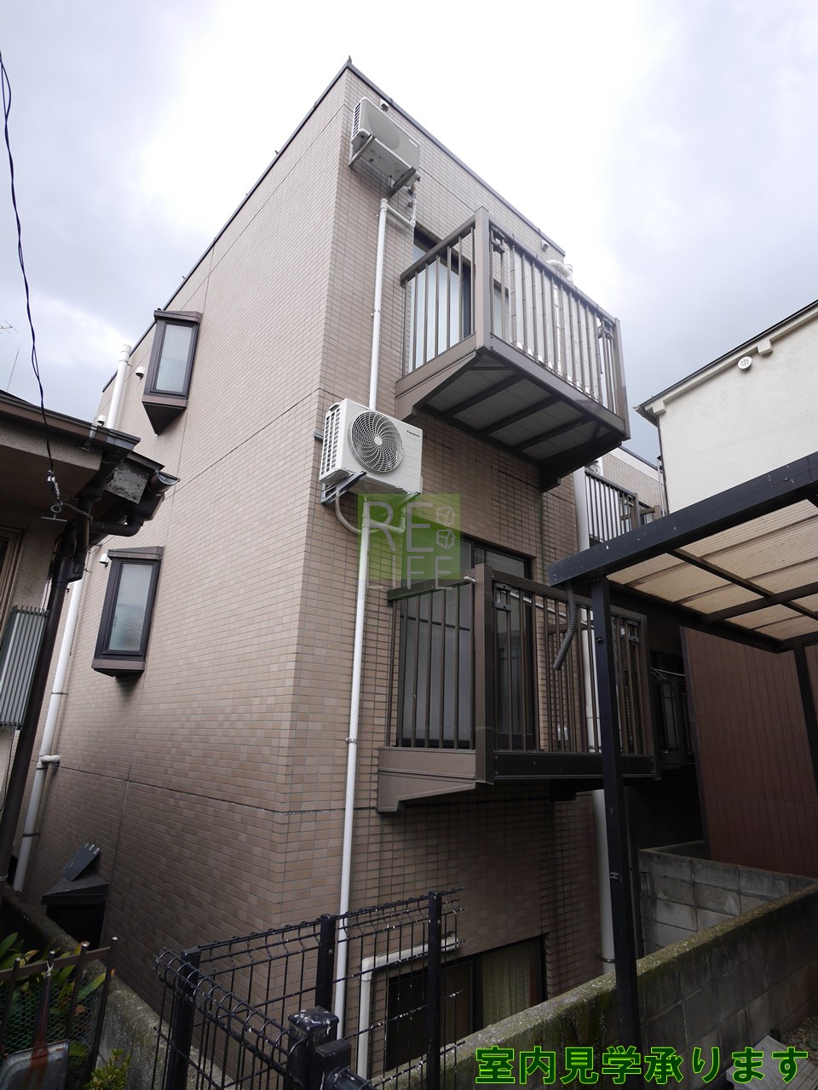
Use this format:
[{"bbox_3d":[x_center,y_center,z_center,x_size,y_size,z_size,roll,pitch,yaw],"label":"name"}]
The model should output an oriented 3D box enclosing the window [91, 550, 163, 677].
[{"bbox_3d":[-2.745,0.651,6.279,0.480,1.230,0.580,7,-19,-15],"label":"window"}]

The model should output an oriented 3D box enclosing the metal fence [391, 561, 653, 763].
[{"bbox_3d":[0.829,0.942,4.523,1.850,1.080,0.950,17,-23,-38],"label":"metal fence"}]

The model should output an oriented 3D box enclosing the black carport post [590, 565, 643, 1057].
[{"bbox_3d":[0.965,1.351,2.913,0.070,2.440,0.065,19,-24,-42],"label":"black carport post"}]

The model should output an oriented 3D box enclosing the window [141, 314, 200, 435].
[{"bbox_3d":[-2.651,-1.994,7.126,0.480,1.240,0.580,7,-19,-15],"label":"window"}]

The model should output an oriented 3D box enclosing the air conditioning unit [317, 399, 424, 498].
[{"bbox_3d":[-0.229,-0.595,4.214,0.660,0.500,0.240,17,-23,-38],"label":"air conditioning unit"}]

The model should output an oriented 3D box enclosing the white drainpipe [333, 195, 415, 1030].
[{"bbox_3d":[-0.183,0.142,4.414,0.400,6.370,0.070,17,-23,-38],"label":"white drainpipe"}]

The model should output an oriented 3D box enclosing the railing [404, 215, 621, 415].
[{"bbox_3d":[0.921,-1.629,5.385,1.900,1.200,0.920,17,-23,-38],"label":"railing"}]

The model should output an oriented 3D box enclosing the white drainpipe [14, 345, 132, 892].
[{"bbox_3d":[-4.306,0.603,8.195,0.120,7.400,0.120,17,-23,-38],"label":"white drainpipe"}]

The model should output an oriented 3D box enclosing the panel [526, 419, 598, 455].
[{"bbox_3d":[1.417,-0.924,5.648,0.400,0.030,0.800,17,-23,-38],"label":"panel"}]

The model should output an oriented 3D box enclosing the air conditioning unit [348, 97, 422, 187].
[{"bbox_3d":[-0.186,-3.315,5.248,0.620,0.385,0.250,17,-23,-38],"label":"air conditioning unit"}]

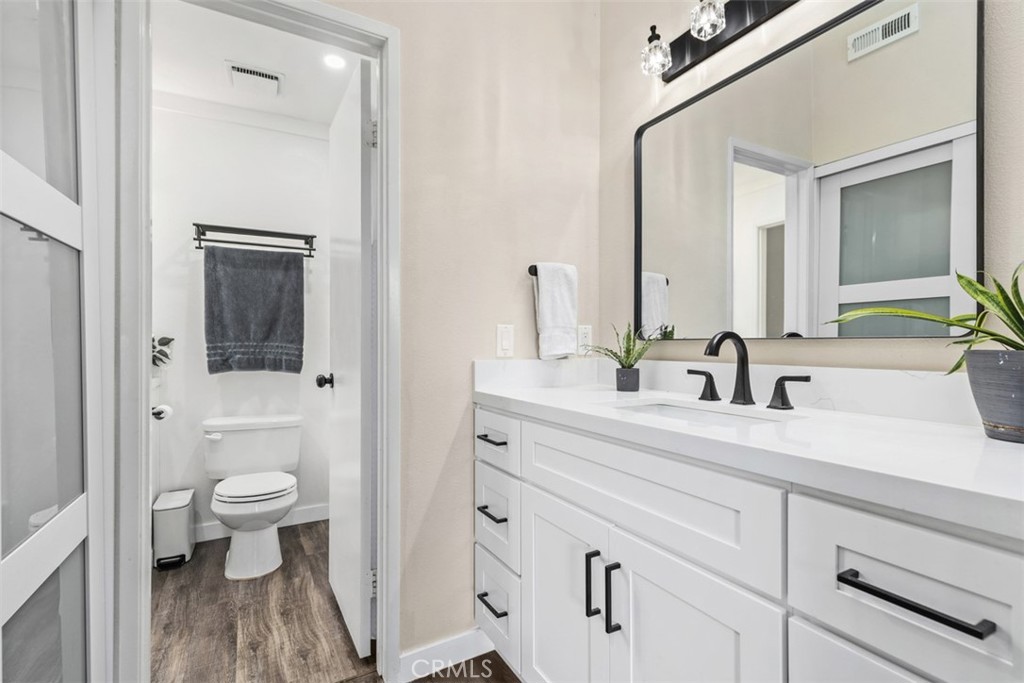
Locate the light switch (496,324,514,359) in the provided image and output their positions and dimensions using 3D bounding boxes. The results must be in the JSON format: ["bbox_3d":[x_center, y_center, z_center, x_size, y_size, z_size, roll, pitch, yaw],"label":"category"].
[{"bbox_3d":[-0.021,-0.001,1.632,0.068,0.117,0.010,0,0,-30],"label":"light switch"}]

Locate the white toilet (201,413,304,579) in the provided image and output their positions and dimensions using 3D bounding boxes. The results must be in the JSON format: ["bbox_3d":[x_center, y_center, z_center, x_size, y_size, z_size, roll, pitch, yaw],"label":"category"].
[{"bbox_3d":[-1.311,0.763,2.324,0.460,0.678,0.710,0,0,-30],"label":"white toilet"}]

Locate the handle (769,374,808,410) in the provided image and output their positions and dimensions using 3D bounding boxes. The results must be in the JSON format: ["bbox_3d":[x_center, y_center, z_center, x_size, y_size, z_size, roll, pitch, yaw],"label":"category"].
[{"bbox_3d":[0.685,0.123,1.122,0.046,0.081,0.085,0,0,-30],"label":"handle"}]

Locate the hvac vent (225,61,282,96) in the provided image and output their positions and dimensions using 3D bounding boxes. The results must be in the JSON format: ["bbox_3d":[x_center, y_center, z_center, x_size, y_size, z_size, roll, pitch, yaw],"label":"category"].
[{"bbox_3d":[-1.313,-1.328,2.330,0.263,0.024,0.245,0,0,-30],"label":"hvac vent"}]

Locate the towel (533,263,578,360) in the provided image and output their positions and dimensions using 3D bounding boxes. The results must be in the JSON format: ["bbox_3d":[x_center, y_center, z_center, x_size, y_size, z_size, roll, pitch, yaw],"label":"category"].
[{"bbox_3d":[0.155,-0.109,1.676,0.184,0.355,0.060,0,0,-30],"label":"towel"}]

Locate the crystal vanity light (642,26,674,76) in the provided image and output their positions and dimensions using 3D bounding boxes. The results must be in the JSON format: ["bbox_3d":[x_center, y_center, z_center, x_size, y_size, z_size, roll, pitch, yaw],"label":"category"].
[{"bbox_3d":[0.467,-0.964,1.495,0.105,0.141,0.098,0,0,-30],"label":"crystal vanity light"}]

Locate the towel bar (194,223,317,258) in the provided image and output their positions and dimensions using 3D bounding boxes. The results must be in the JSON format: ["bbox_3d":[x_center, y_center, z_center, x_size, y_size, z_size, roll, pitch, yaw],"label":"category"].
[{"bbox_3d":[-1.433,-0.544,2.567,0.582,0.140,0.230,0,0,-30],"label":"towel bar"}]

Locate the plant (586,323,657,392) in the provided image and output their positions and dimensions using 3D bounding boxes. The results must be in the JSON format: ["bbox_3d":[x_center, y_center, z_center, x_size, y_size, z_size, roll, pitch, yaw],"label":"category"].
[{"bbox_3d":[0.385,0.052,1.568,0.210,0.234,0.215,0,0,0],"label":"plant"}]

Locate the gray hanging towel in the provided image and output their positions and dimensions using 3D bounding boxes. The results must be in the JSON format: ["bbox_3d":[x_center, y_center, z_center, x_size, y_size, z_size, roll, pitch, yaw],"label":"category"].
[{"bbox_3d":[-1.396,-0.162,2.486,0.471,0.678,0.060,0,0,-30],"label":"gray hanging towel"}]

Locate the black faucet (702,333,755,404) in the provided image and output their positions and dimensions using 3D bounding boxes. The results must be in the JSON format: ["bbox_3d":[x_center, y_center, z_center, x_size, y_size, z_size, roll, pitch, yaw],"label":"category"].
[{"bbox_3d":[0.572,0.067,1.200,0.164,0.197,0.048,0,0,-30],"label":"black faucet"}]

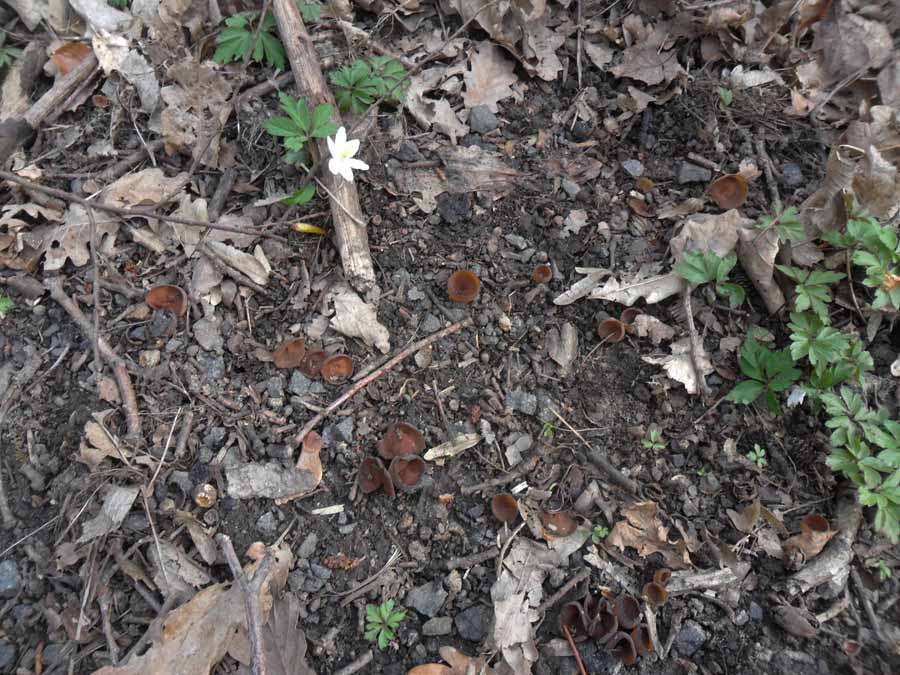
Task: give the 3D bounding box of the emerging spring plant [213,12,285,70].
[{"bbox_3d":[-0.190,-0.279,0.661,0.061,0.030,0.054,0,58,0],"label":"emerging spring plant"}]

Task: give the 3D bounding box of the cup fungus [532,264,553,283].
[{"bbox_3d":[0.071,-0.050,0.543,0.015,0.012,0.015,0,58,0],"label":"cup fungus"}]

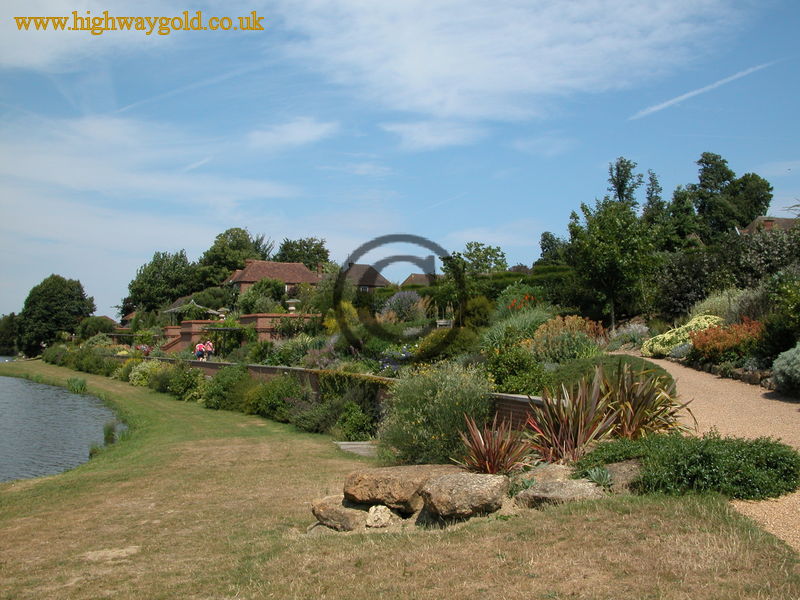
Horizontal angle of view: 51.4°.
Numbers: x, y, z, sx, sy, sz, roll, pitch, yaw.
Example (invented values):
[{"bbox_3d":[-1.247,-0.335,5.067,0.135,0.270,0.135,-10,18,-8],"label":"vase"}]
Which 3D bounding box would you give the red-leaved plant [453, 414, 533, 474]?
[{"bbox_3d":[1.090,1.708,9.800,0.910,0.700,0.880,0,-3,6],"label":"red-leaved plant"}]

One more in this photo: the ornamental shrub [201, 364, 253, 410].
[{"bbox_3d":[-6.777,3.418,32.500,1.991,1.779,1.800,0,-3,0],"label":"ornamental shrub"}]

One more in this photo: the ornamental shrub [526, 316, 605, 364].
[{"bbox_3d":[4.277,1.072,21.500,1.960,1.270,1.700,-1,-3,11],"label":"ornamental shrub"}]

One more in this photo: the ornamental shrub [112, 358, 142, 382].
[{"bbox_3d":[-16.540,4.279,50.500,1.770,1.430,1.600,1,-3,-18],"label":"ornamental shrub"}]

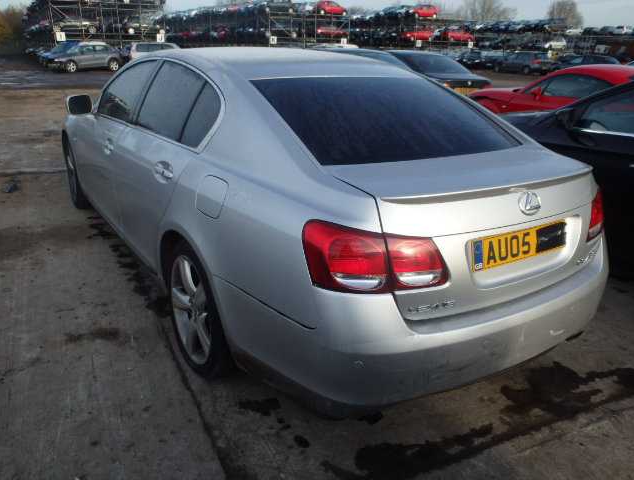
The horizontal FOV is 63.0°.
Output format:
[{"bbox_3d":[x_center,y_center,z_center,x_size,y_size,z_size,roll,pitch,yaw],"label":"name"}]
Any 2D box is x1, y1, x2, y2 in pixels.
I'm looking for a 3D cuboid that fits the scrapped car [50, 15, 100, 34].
[{"bbox_3d":[-19.081,-16.921,40.650,3.900,1.400,1.740,-10,23,-26],"label":"scrapped car"}]

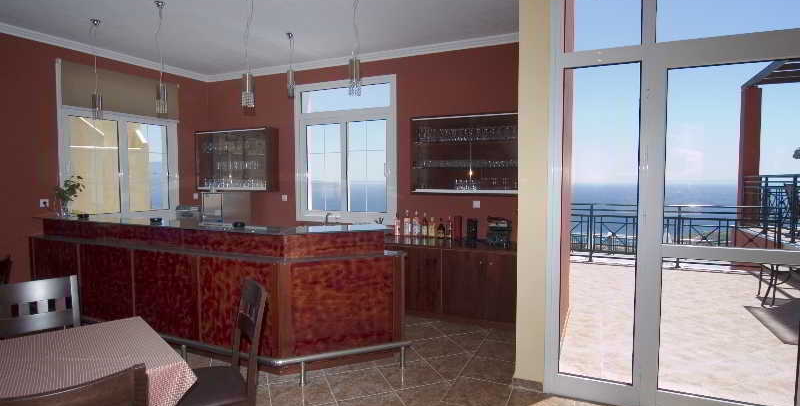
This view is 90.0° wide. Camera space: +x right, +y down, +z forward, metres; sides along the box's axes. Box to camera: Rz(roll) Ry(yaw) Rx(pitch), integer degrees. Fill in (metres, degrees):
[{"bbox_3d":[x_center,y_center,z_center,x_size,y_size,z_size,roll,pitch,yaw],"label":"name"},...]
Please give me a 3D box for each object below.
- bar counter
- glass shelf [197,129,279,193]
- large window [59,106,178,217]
[{"bbox_3d":[-1.911,0.737,3.958,4.028,1.140,0.973,1,3,22],"label":"bar counter"},{"bbox_3d":[-2.415,-0.614,5.909,1.317,0.897,0.258,1,3,22],"label":"glass shelf"},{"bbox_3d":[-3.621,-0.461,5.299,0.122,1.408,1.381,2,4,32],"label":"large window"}]

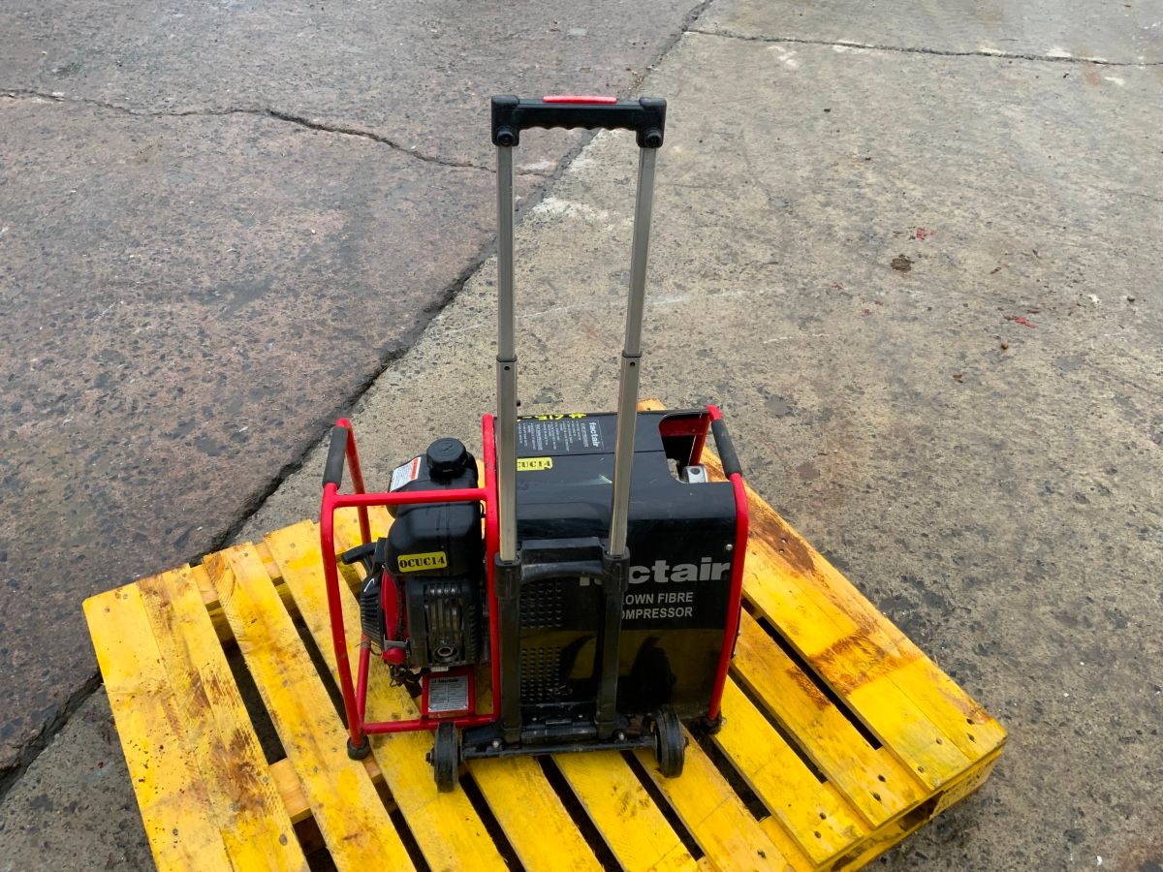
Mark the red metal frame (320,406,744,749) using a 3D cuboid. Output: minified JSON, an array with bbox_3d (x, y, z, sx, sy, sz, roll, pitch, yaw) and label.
[{"bbox_3d":[-0.074,0.194,1.492,0.575,0.450,0.352,-2,40,-5],"label":"red metal frame"}]

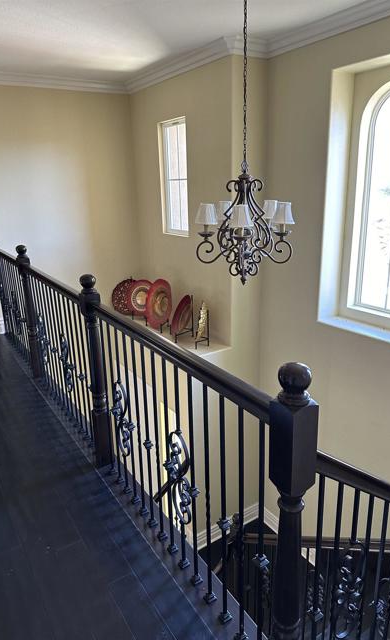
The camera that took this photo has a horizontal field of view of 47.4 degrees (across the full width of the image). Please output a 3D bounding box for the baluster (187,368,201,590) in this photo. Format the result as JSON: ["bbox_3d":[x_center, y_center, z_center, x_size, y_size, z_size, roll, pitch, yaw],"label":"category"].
[{"bbox_3d":[-0.004,0.656,1.757,0.037,0.962,0.037,-11,19,-30],"label":"baluster"}]

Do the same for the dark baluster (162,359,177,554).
[{"bbox_3d":[-0.114,0.628,1.957,0.038,0.974,0.038,-11,19,-30],"label":"dark baluster"}]

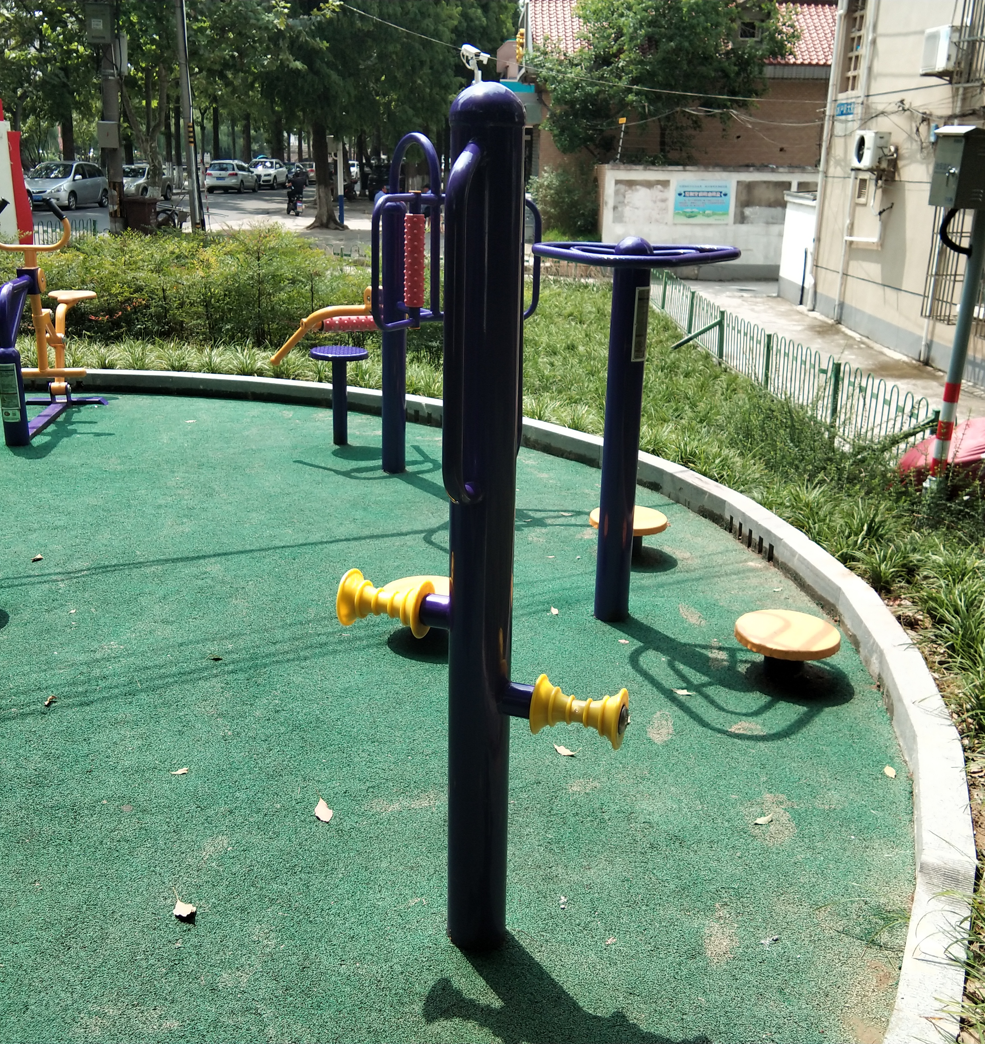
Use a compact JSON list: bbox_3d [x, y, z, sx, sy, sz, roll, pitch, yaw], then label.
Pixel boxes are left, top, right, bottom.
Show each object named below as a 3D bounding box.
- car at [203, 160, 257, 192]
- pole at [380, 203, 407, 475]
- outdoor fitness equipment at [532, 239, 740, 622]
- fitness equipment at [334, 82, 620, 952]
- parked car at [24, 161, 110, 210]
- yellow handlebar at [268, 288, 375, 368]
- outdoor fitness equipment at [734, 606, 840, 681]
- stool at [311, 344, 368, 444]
[{"bbox_3d":[-13.601,-18.240,65.774,1.800,1.650,4.450,3,17,5],"label":"car"},{"bbox_3d":[-0.475,-0.875,5.992,0.117,1.290,0.117,1,17,0],"label":"pole"},{"bbox_3d":[0.435,-0.280,4.033,0.680,1.245,0.620,1,17,0],"label":"outdoor fitness equipment"},{"bbox_3d":[-0.025,0.050,2.214,0.570,1.580,0.370,7,18,18],"label":"fitness equipment"},{"bbox_3d":[-15.522,-12.322,45.541,1.790,1.655,4.750,3,17,6],"label":"parked car"},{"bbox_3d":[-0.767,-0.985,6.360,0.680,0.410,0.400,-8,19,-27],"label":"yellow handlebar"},{"bbox_3d":[0.879,0.384,3.725,0.310,0.150,0.310,1,17,0],"label":"outdoor fitness equipment"},{"bbox_3d":[-0.820,-0.674,6.706,0.305,0.500,0.305,1,17,0],"label":"stool"}]

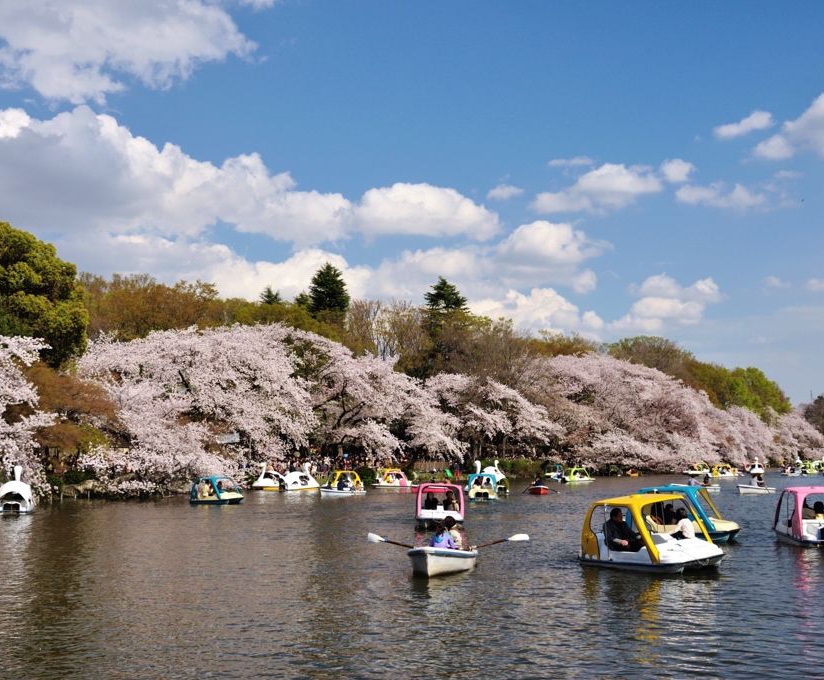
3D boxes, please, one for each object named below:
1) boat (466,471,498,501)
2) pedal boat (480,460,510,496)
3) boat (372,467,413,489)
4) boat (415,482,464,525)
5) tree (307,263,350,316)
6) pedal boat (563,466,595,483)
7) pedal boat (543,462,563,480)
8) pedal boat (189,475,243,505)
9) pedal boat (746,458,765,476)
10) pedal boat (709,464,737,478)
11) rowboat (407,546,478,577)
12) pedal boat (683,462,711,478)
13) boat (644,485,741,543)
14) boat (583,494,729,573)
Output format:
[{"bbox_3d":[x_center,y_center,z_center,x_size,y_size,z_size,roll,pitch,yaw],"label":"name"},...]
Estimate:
[{"bbox_3d":[3.845,8.055,60.000,1.500,1.420,2.650,-1,-6,5],"label":"boat"},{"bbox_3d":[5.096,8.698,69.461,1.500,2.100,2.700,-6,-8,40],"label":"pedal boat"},{"bbox_3d":[-1.509,11.124,88.000,2.650,1.400,1.500,-2,-6,11],"label":"boat"},{"bbox_3d":[0.930,5.480,36.784,1.470,1.430,2.650,0,-6,-4],"label":"boat"},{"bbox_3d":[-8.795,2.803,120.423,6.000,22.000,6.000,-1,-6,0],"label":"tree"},{"bbox_3d":[15.790,12.870,105.208,2.650,1.430,1.470,0,-6,-8],"label":"pedal boat"},{"bbox_3d":[15.078,14.406,119.125,1.470,1.430,2.650,-4,-7,32],"label":"pedal boat"},{"bbox_3d":[-10.709,8.305,61.000,2.650,1.400,1.500,-4,-7,29],"label":"pedal boat"},{"bbox_3d":[38.046,14.068,122.000,1.500,2.100,2.700,-3,-6,19],"label":"pedal boat"},{"bbox_3d":[33.748,14.351,120.119,2.650,1.430,1.470,1,-6,-12],"label":"pedal boat"},{"bbox_3d":[0.650,4.544,23.000,1.330,0.550,3.200,-2,-6,12],"label":"rowboat"},{"bbox_3d":[33.248,15.448,130.059,2.650,1.430,1.470,0,-6,-8],"label":"pedal boat"},{"bbox_3d":[7.280,4.647,29.720,2.650,1.430,1.470,-4,-7,26],"label":"boat"},{"bbox_3d":[4.848,3.878,22.524,1.470,1.430,2.650,4,-8,-37],"label":"boat"}]

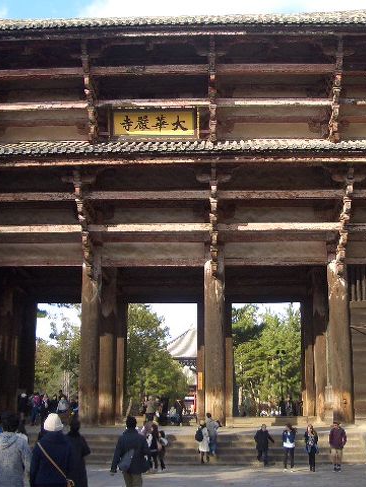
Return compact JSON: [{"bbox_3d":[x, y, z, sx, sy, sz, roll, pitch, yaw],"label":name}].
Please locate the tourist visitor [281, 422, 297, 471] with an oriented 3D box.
[{"bbox_3d":[3.758,7.266,23.400,0.500,1.640,0.380,0,-14,0],"label":"tourist visitor"}]

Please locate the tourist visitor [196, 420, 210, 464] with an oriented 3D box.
[{"bbox_3d":[0.771,7.481,24.700,0.480,1.580,0.470,12,-18,-39],"label":"tourist visitor"}]

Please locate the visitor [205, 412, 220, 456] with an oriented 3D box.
[{"bbox_3d":[1.136,7.355,25.300,0.500,1.650,0.480,-13,-19,43],"label":"visitor"}]

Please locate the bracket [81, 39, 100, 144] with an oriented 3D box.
[{"bbox_3d":[-4.435,-7.124,31.219,0.500,3.600,3.800,0,-13,1],"label":"bracket"}]

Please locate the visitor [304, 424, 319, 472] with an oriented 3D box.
[{"bbox_3d":[4.577,7.301,23.400,0.480,1.640,0.360,-1,-14,6],"label":"visitor"}]

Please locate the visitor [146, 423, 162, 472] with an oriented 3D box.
[{"bbox_3d":[-1.039,7.496,24.200,0.500,1.660,0.400,-7,-14,30],"label":"visitor"}]

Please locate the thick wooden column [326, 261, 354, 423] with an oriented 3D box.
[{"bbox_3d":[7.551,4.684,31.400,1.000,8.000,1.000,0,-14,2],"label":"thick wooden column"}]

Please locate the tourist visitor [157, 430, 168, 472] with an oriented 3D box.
[{"bbox_3d":[-0.731,7.587,24.000,0.420,1.460,0.440,7,-14,-29],"label":"tourist visitor"}]

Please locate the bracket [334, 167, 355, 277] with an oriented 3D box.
[{"bbox_3d":[7.415,-0.864,29.753,0.500,3.950,3.700,0,-13,1],"label":"bracket"}]

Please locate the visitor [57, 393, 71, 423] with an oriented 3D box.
[{"bbox_3d":[-6.093,8.439,33.500,0.500,1.500,0.360,0,-12,0],"label":"visitor"}]

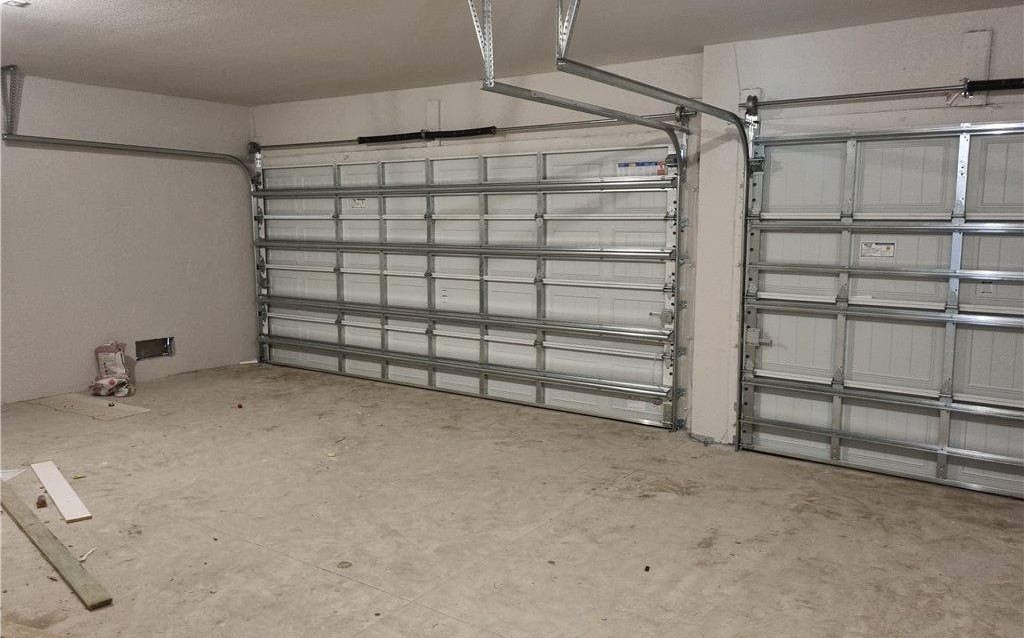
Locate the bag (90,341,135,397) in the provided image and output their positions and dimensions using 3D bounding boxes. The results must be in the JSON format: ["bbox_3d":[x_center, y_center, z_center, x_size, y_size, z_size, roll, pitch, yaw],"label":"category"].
[{"bbox_3d":[-3.682,0.460,7.063,0.340,0.450,0.330,-4,8,-31],"label":"bag"}]

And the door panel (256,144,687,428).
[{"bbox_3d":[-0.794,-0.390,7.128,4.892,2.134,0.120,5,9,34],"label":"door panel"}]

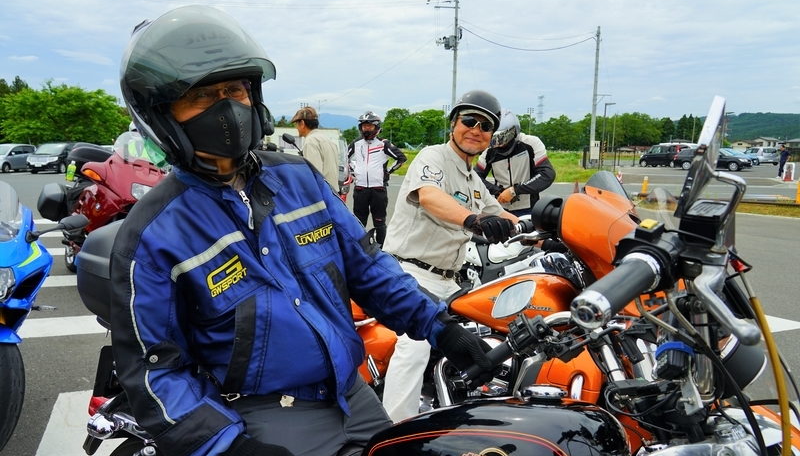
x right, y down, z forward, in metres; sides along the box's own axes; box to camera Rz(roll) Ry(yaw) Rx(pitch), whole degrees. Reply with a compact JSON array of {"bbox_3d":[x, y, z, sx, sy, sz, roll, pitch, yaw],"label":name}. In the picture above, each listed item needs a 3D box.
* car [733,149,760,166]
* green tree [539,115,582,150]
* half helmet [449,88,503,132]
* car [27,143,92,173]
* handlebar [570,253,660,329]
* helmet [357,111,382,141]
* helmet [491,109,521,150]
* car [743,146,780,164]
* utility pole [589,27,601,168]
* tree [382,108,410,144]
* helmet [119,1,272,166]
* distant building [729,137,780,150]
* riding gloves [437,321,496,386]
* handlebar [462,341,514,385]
[{"bbox_3d":[27.962,-5.936,44.890,4.200,1.480,1.720,6,10,34],"label":"car"},{"bbox_3d":[39.110,-23.149,130.000,10.500,8.600,9.000,0,9,0],"label":"green tree"},{"bbox_3d":[0.318,-0.493,2.250,0.230,0.170,0.280,13,8,-9],"label":"half helmet"},{"bbox_3d":[-20.064,-4.241,31.869,1.820,1.760,4.750,0,9,-2],"label":"car"},{"bbox_3d":[0.227,0.067,0.560,0.137,0.041,0.041,-20,20,-40],"label":"handlebar"},{"bbox_3d":[-0.323,-1.099,5.750,0.260,0.280,0.340,1,9,6],"label":"helmet"},{"bbox_3d":[0.771,-0.709,3.900,0.260,0.275,0.340,3,40,32],"label":"helmet"},{"bbox_3d":[34.000,-6.640,49.761,1.680,1.600,4.000,2,8,11],"label":"car"},{"bbox_3d":[15.890,-10.632,43.431,0.360,11.300,0.360,0,8,0],"label":"utility pole"},{"bbox_3d":[-0.623,-16.761,93.568,6.000,9.200,6.000,0,8,0],"label":"tree"},{"bbox_3d":[-0.387,-0.257,1.020,0.335,0.285,0.260,7,12,44],"label":"helmet"},{"bbox_3d":[111.003,-26.120,167.994,13.000,6.500,9.000,2,8,11],"label":"distant building"},{"bbox_3d":[0.151,0.289,1.230,0.140,0.120,0.110,-5,9,-30],"label":"riding gloves"},{"bbox_3d":[0.198,0.305,1.220,0.140,0.040,0.040,-43,-13,27],"label":"handlebar"}]

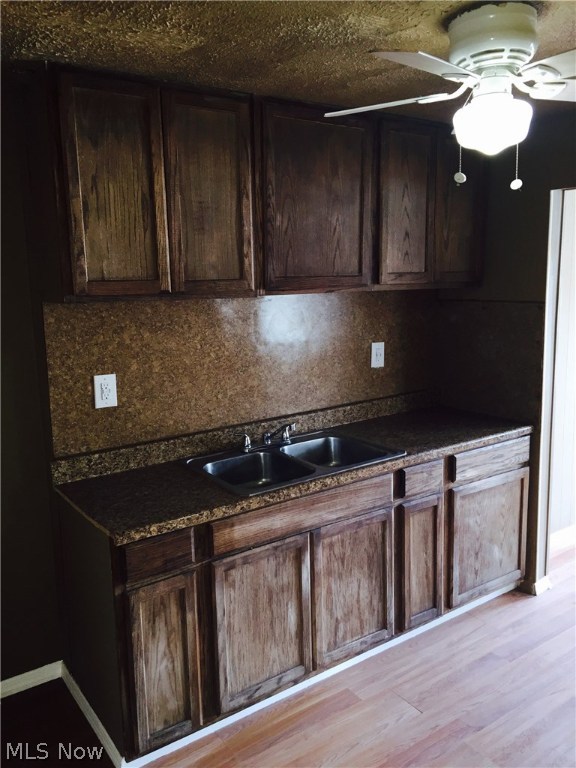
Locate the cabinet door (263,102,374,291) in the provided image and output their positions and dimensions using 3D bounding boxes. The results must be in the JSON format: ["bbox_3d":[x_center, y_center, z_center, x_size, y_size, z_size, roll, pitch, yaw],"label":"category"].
[{"bbox_3d":[0.139,-0.756,2.687,0.586,0.712,0.025,-8,12,-35],"label":"cabinet door"}]

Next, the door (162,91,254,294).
[{"bbox_3d":[-0.280,-0.697,2.391,0.371,0.712,0.025,-8,12,-35],"label":"door"}]

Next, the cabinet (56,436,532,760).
[{"bbox_3d":[0.159,0.712,2.877,2.143,0.763,0.632,-8,12,-35],"label":"cabinet"}]

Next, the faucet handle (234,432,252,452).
[{"bbox_3d":[-0.211,0.273,2.997,0.064,0.074,0.037,-8,12,-33],"label":"faucet handle"}]

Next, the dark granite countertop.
[{"bbox_3d":[0.158,0.314,2.804,2.144,0.046,0.637,-8,12,-35],"label":"dark granite countertop"}]

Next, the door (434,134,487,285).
[{"bbox_3d":[0.850,-0.855,3.189,0.370,0.712,0.025,-8,12,-35],"label":"door"}]

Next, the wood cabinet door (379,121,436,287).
[{"bbox_3d":[0.550,-0.813,2.977,0.364,0.712,0.025,-8,12,-35],"label":"wood cabinet door"}]

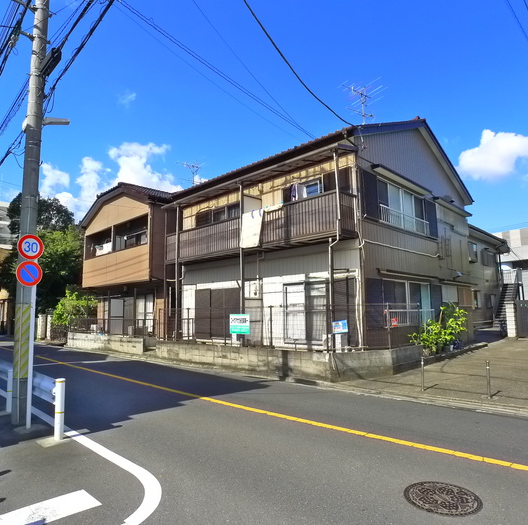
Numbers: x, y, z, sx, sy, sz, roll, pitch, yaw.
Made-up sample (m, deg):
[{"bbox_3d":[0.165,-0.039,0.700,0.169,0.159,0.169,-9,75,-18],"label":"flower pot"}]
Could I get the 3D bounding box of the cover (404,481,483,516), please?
[{"bbox_3d":[1.632,2.161,4.411,0.690,0.040,0.740,0,-6,0],"label":"cover"}]

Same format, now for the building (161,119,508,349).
[{"bbox_3d":[3.609,-0.577,21.258,10.000,7.900,14.500,-6,-8,43],"label":"building"}]

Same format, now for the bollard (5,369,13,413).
[{"bbox_3d":[-4.503,2.287,8.610,0.125,0.735,0.125,5,-8,-42],"label":"bollard"}]

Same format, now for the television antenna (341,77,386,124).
[{"bbox_3d":[3.433,-5.622,17.000,1.500,1.450,1.600,4,-7,-35],"label":"television antenna"}]

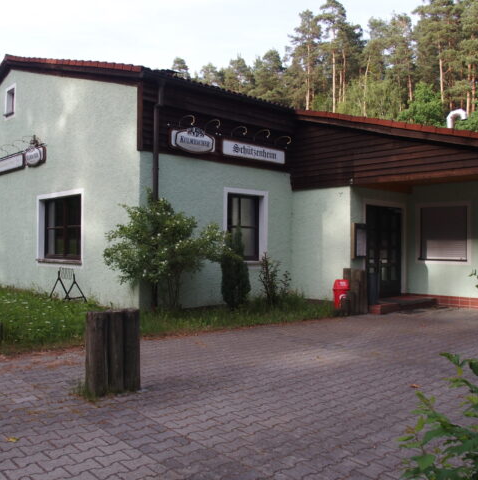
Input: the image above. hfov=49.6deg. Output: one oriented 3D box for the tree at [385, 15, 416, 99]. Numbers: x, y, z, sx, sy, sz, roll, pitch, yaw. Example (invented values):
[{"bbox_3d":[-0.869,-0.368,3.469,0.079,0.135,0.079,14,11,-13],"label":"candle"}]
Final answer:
[{"bbox_3d":[13.726,-9.307,44.000,3.600,19.717,3.400,1,-1,-44],"label":"tree"}]

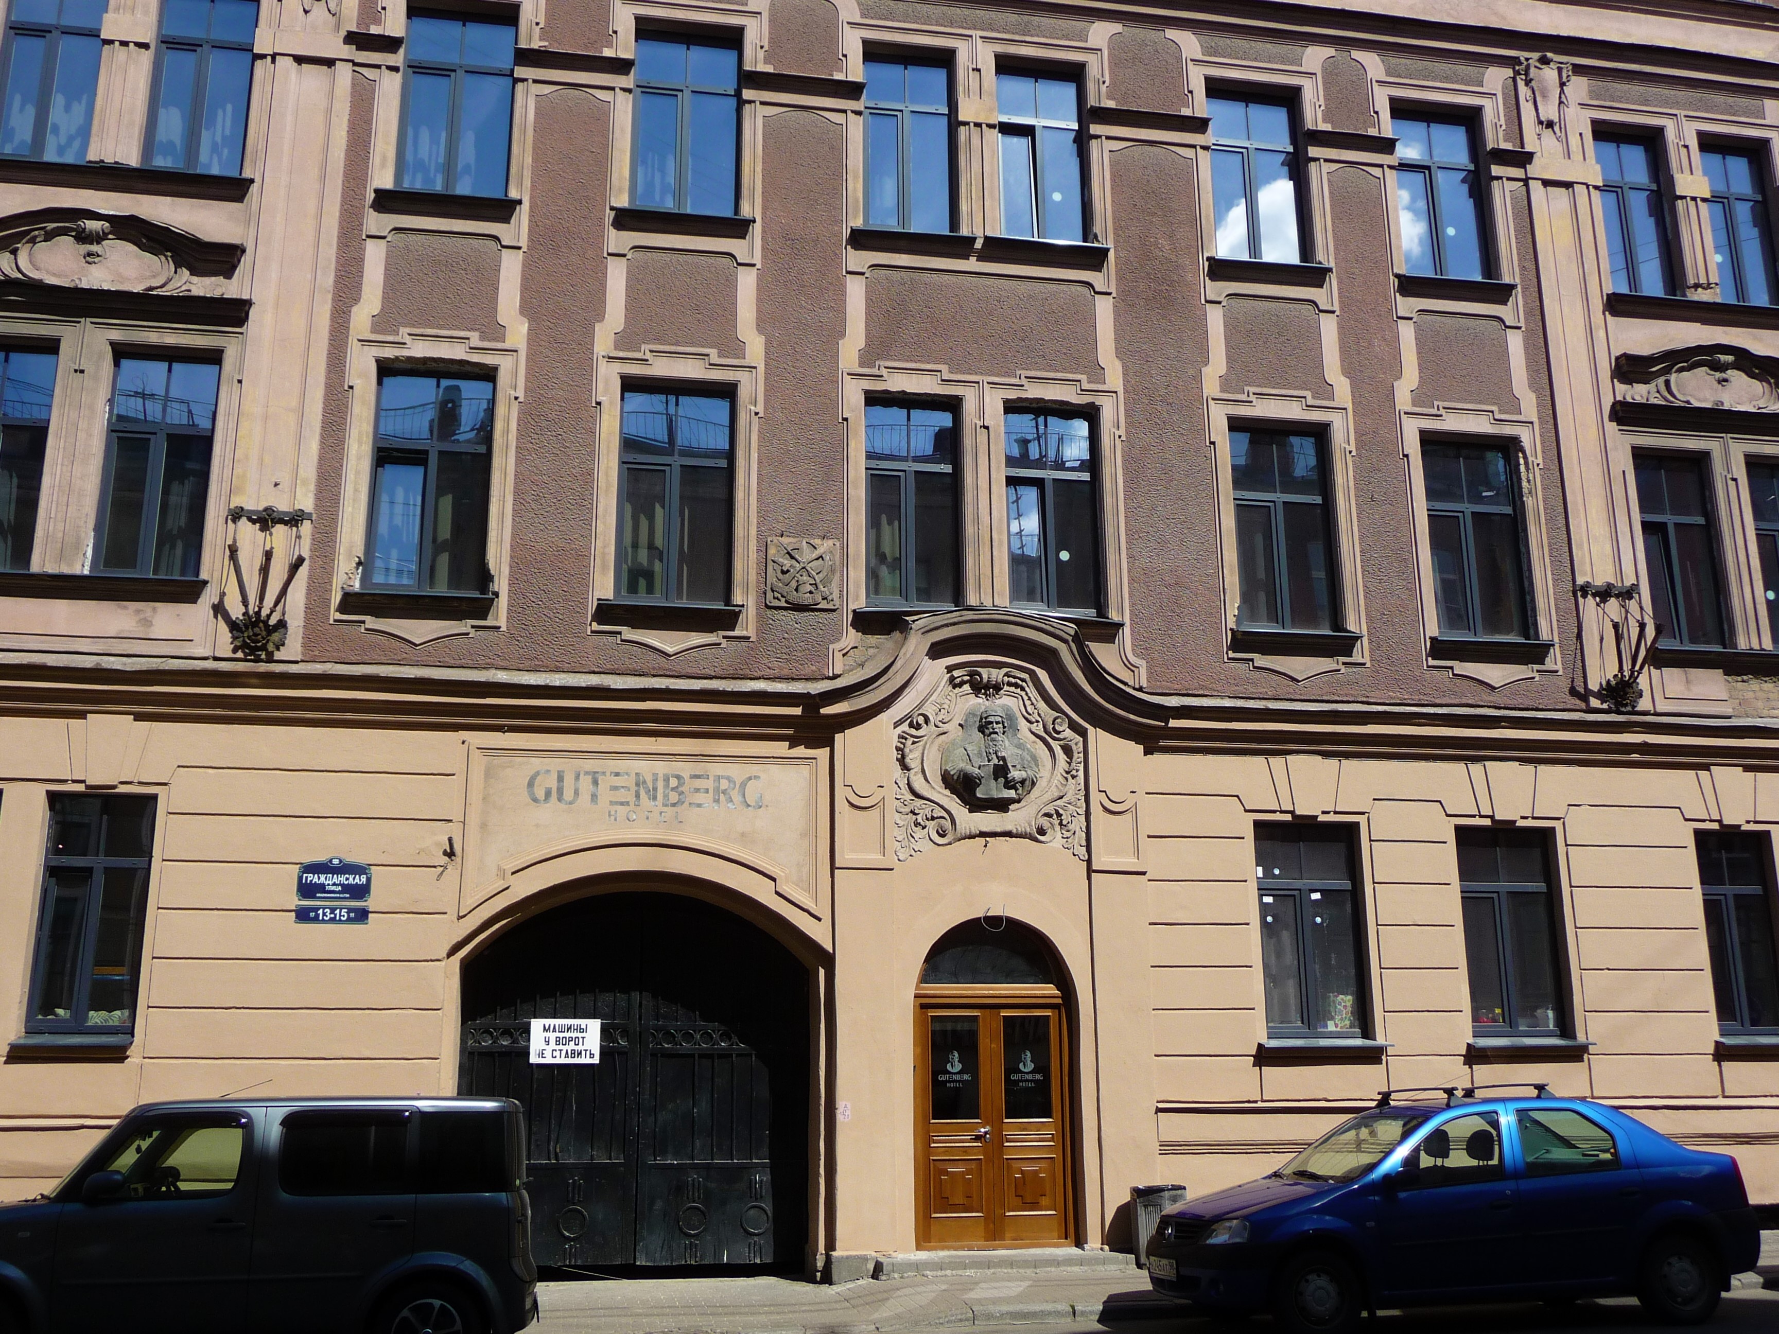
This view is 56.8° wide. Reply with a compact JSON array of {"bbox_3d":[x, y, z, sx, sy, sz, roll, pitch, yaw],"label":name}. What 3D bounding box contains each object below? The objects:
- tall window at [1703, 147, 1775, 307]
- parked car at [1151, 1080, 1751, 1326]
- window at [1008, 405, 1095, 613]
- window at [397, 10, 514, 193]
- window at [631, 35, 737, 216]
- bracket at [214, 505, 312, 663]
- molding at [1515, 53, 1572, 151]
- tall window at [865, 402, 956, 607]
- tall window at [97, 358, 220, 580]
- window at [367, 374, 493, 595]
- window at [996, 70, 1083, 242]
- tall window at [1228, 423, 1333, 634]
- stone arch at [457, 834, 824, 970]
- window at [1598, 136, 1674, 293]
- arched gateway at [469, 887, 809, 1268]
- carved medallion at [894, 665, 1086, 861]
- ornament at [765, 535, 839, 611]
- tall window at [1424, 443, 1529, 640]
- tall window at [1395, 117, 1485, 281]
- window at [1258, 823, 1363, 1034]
[{"bbox_3d":[9.779,-5.110,19.005,0.929,2.089,0.200,2,-15,-10],"label":"tall window"},{"bbox_3d":[4.043,3.908,11.954,4.250,1.580,1.760,2,-14,-8],"label":"parked car"},{"bbox_3d":[1.625,-1.573,16.510,0.981,2.165,0.200,2,-15,-10],"label":"window"},{"bbox_3d":[-4.065,-5.315,15.487,1.010,1.891,0.150,2,-14,-10],"label":"window"},{"bbox_3d":[-2.083,-5.563,16.862,1.101,2.092,0.200,2,-15,-10],"label":"window"},{"bbox_3d":[-5.266,-0.740,13.765,0.705,1.380,0.380,2,-14,-10],"label":"bracket"},{"bbox_3d":[7.673,-6.651,19.173,0.734,1.078,0.280,2,-14,-10],"label":"molding"},{"bbox_3d":[0.235,-1.697,16.972,0.979,2.253,0.200,2,-14,-10],"label":"tall window"},{"bbox_3d":[-6.301,-1.727,14.182,0.867,1.984,0.150,2,-14,-10],"label":"tall window"},{"bbox_3d":[-4.468,-1.801,16.086,1.072,2.306,0.200,2,-14,-10],"label":"window"},{"bbox_3d":[1.674,-5.657,18.251,0.969,2.201,0.200,2,-14,-10],"label":"window"},{"bbox_3d":[4.242,-1.493,17.698,1.073,2.321,0.200,2,-14,-10],"label":"tall window"},{"bbox_3d":[-2.070,1.980,14.014,3.130,1.124,0.320,2,-14,-10],"label":"stone arch"},{"bbox_3d":[8.463,-5.175,18.771,0.948,2.099,0.200,2,-15,-10],"label":"window"},{"bbox_3d":[-2.270,3.689,14.868,3.153,3.343,0.550,2,-15,-10],"label":"arched gateway"},{"bbox_3d":[0.908,0.833,14.588,1.745,1.774,0.280,2,-14,-10],"label":"carved medallion"},{"bbox_3d":[-0.780,-0.840,14.788,0.649,0.656,0.100,2,-14,-10],"label":"ornament"},{"bbox_3d":[5.766,-1.262,16.243,0.995,2.019,0.150,2,-14,-10],"label":"tall window"},{"bbox_3d":[6.108,-5.257,18.344,1.126,2.086,0.200,2,-15,-10],"label":"tall window"},{"bbox_3d":[4.247,2.662,16.608,1.027,2.130,0.200,2,-14,-10],"label":"window"}]

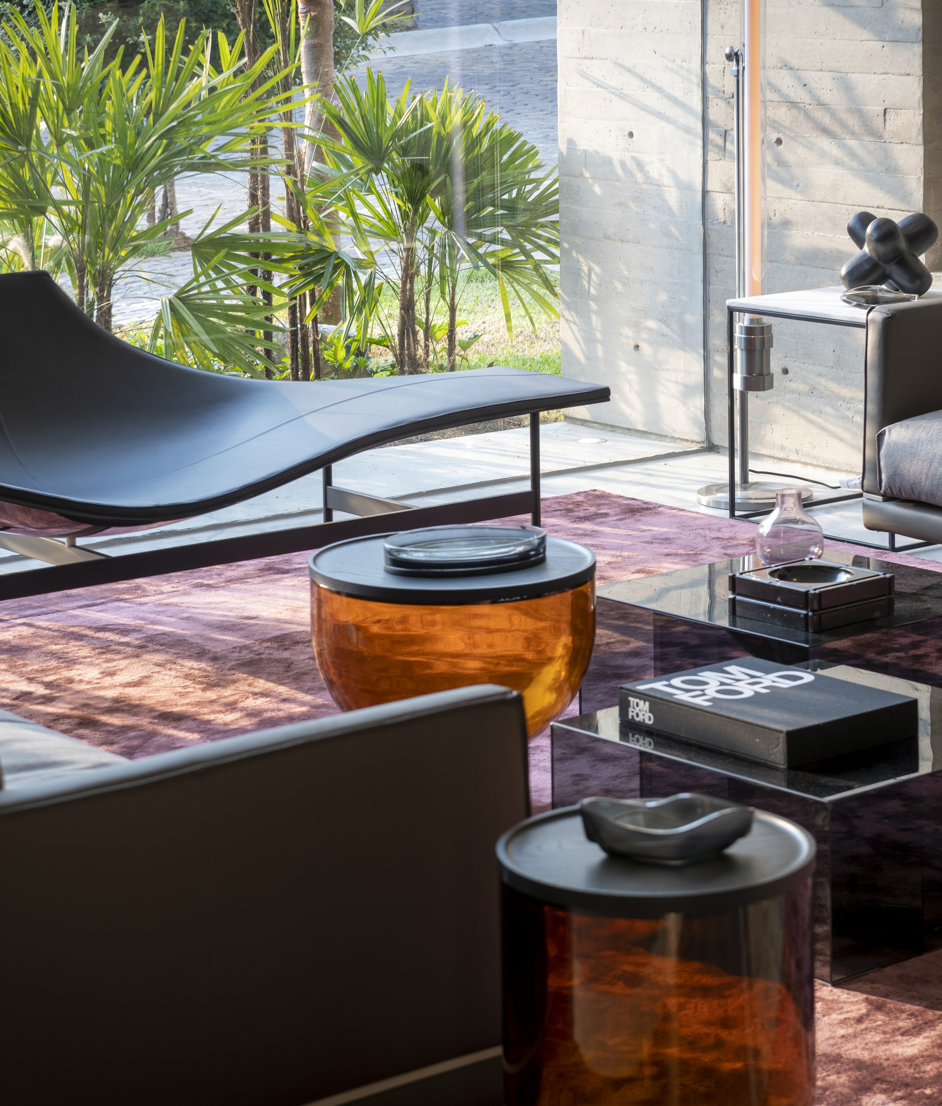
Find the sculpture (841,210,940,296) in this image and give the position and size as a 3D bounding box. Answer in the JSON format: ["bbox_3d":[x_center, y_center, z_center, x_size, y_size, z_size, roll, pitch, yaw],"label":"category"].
[{"bbox_3d":[1.058,-0.757,8.140,0.240,0.215,0.230,-1,12,0],"label":"sculpture"}]

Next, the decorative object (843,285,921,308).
[{"bbox_3d":[1.009,-0.637,7.949,0.195,0.040,0.195,-1,12,0],"label":"decorative object"}]

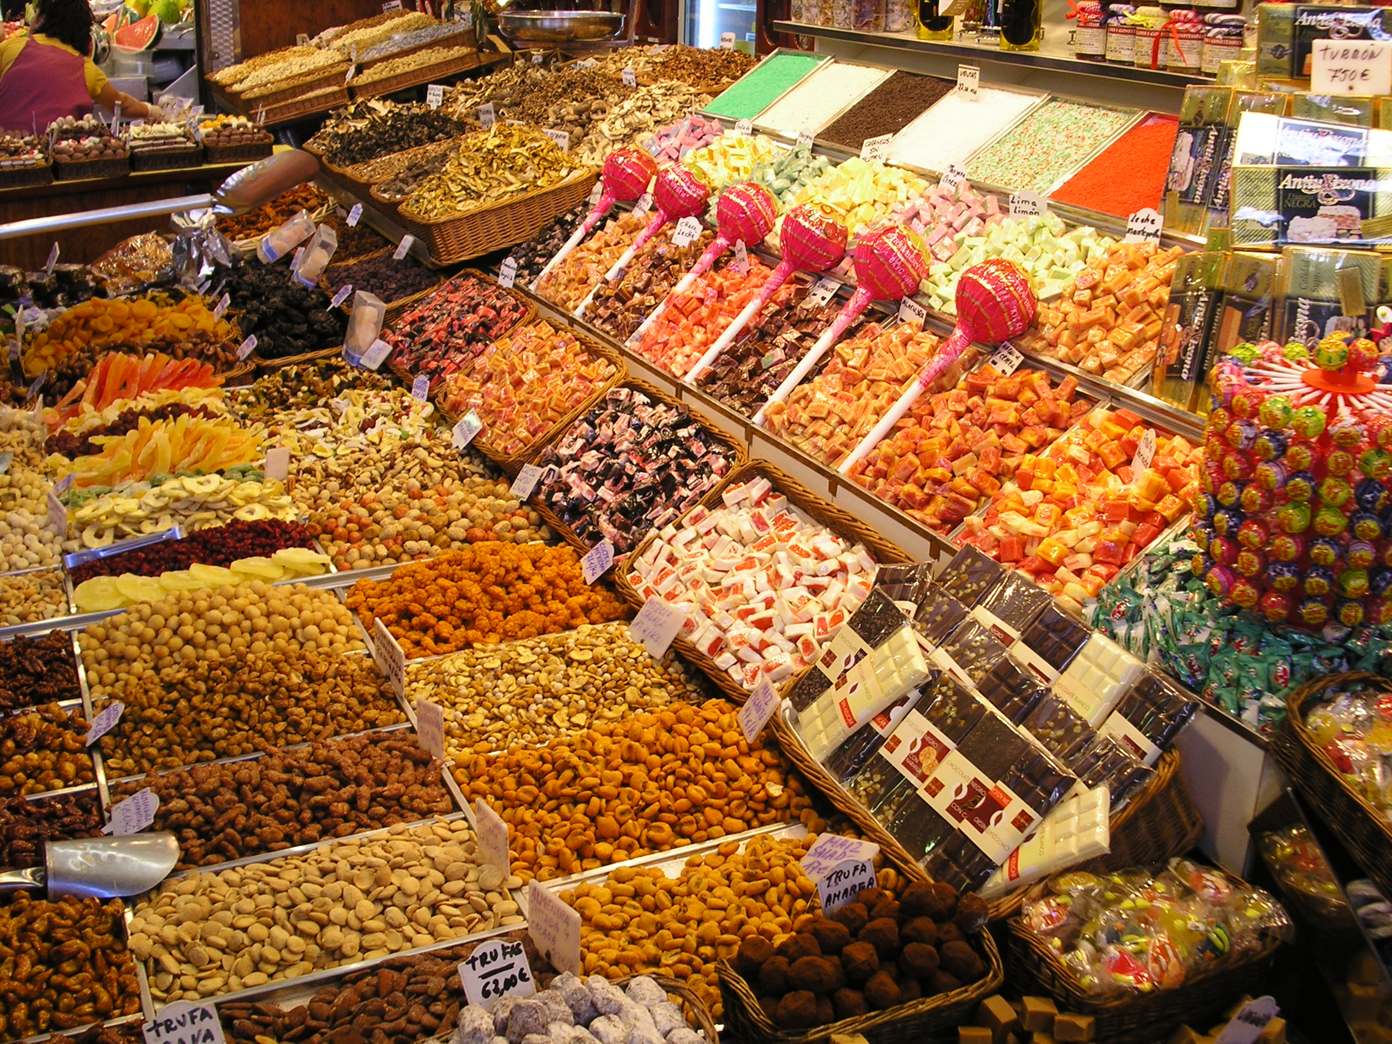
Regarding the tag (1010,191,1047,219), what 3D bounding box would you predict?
[{"bbox_3d":[0.479,-0.456,2.209,0.056,0.048,0.003,20,13,40],"label":"tag"}]

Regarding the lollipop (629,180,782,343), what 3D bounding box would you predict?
[{"bbox_3d":[0.007,-0.394,2.357,0.335,0.100,0.100,-49,7,-14],"label":"lollipop"}]

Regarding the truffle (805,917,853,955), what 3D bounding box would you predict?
[{"bbox_3d":[0.110,0.349,1.285,0.038,0.032,0.035,1,21,0],"label":"truffle"}]

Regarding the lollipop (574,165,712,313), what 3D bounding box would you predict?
[{"bbox_3d":[-0.102,-0.498,2.719,0.106,0.349,0.106,39,3,-38],"label":"lollipop"}]

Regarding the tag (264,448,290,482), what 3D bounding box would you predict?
[{"bbox_3d":[-0.634,-0.086,2.310,0.036,0.053,0.004,-7,12,-18],"label":"tag"}]

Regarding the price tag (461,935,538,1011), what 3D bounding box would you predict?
[{"bbox_3d":[-0.156,0.359,1.210,0.053,0.058,0.003,-9,-16,-25],"label":"price tag"}]

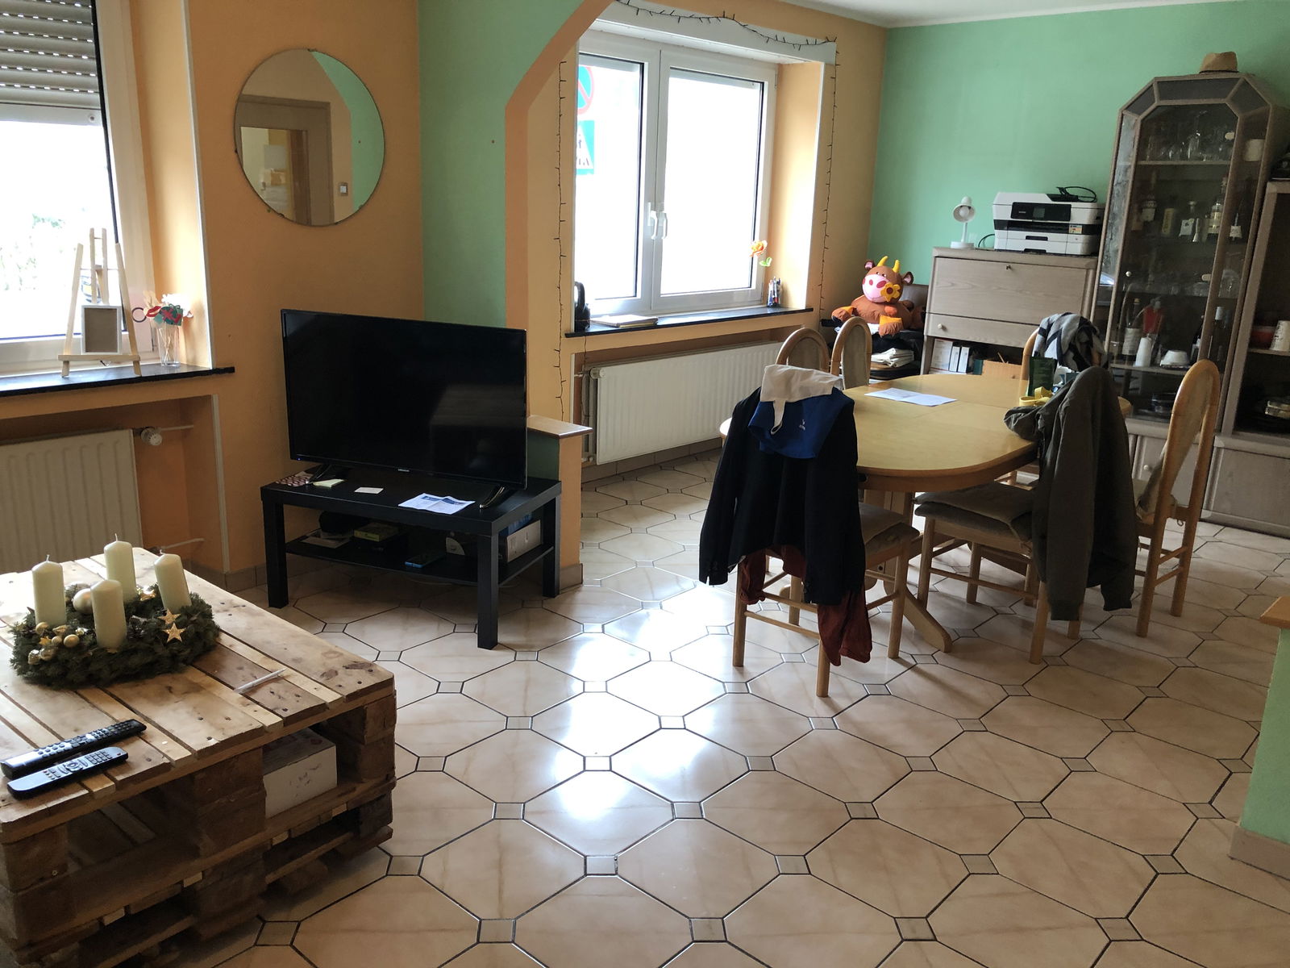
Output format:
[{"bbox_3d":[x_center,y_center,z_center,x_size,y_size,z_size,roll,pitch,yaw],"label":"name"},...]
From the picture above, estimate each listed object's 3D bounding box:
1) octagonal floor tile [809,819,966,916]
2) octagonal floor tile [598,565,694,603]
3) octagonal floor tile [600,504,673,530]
[{"bbox_3d":[0.568,0.896,2.446,0.310,0.010,0.310,16,21,40],"label":"octagonal floor tile"},{"bbox_3d":[0.015,0.404,4.145,0.313,0.010,0.313,15,20,39],"label":"octagonal floor tile"},{"bbox_3d":[-0.038,0.158,4.965,0.310,0.010,0.310,16,21,40],"label":"octagonal floor tile"}]

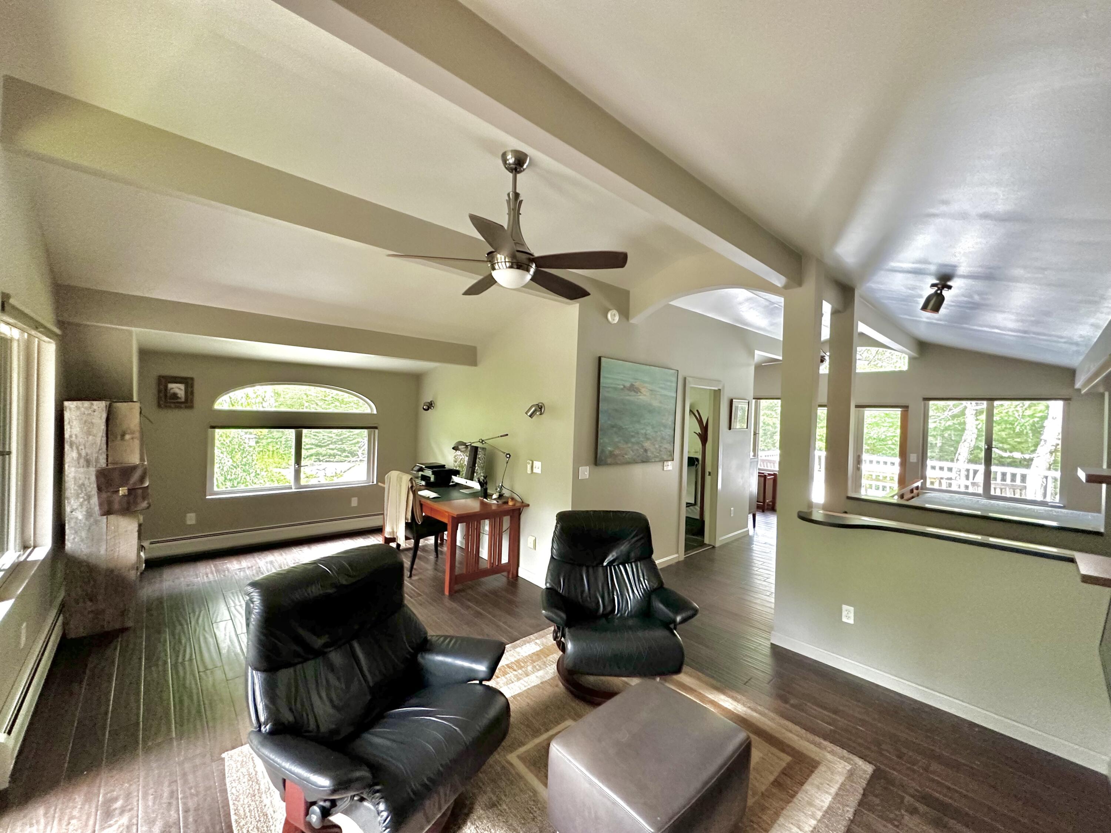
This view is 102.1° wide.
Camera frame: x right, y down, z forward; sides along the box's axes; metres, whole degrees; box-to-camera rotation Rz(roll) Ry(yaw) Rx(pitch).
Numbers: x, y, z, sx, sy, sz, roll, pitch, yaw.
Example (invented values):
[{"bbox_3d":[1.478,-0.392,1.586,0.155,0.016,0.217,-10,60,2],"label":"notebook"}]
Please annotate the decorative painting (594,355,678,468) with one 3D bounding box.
[{"bbox_3d":[0.873,-0.024,4.594,1.295,1.009,0.037,2,0,-42],"label":"decorative painting"}]

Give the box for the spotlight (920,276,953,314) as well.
[{"bbox_3d":[2.587,-0.798,3.055,0.120,0.202,0.158,2,0,-42],"label":"spotlight"}]

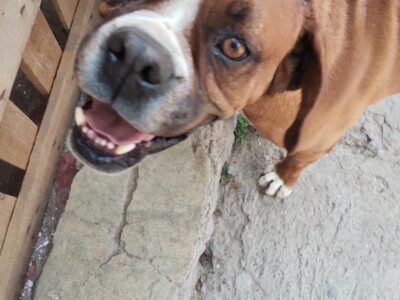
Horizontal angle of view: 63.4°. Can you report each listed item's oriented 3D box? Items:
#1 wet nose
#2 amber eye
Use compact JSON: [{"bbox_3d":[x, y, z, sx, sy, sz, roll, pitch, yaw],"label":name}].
[{"bbox_3d":[-0.046,-0.064,0.238,0.050,0.030,0.043,31,97,6],"label":"wet nose"},{"bbox_3d":[0.030,-0.088,0.280,0.024,0.015,0.020,26,103,-6],"label":"amber eye"}]

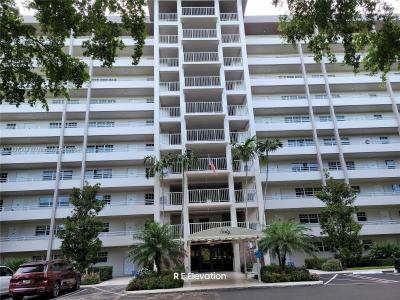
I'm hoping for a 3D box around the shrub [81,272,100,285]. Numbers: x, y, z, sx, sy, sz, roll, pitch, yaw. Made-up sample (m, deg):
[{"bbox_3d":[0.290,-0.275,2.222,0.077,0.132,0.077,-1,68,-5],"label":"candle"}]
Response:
[{"bbox_3d":[-8.063,9.350,22.135,1.550,0.850,1.300,-2,-17,-3],"label":"shrub"}]

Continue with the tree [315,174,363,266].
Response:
[{"bbox_3d":[11.847,5.936,25.736,3.900,7.700,3.700,-2,-17,-3],"label":"tree"}]

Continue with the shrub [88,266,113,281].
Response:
[{"bbox_3d":[-8.083,9.975,24.455,2.000,1.050,1.700,-2,-17,-3],"label":"shrub"}]

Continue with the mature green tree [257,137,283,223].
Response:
[{"bbox_3d":[5.753,4.117,23.357,2.400,10.300,2.300,-2,-17,-3],"label":"mature green tree"}]

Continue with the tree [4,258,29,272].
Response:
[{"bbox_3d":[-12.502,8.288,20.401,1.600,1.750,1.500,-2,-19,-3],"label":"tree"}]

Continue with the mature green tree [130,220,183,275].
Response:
[{"bbox_3d":[-2.787,6.636,19.552,3.600,4.000,3.500,-2,-17,-3],"label":"mature green tree"}]

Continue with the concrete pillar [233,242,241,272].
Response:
[{"bbox_3d":[2.800,8.187,23.029,0.550,2.250,0.550,-2,-19,-3],"label":"concrete pillar"}]

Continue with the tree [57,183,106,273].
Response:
[{"bbox_3d":[-9.550,6.527,24.194,3.900,7.600,3.700,-2,-17,-3],"label":"tree"}]

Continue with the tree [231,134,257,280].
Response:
[{"bbox_3d":[3.175,3.510,20.641,2.100,9.500,2.100,-2,-19,-3],"label":"tree"}]

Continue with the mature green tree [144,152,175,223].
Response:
[{"bbox_3d":[-2.666,4.249,20.123,2.100,8.300,2.100,-2,-19,-3],"label":"mature green tree"}]

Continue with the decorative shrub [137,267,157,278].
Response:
[{"bbox_3d":[-2.953,6.896,16.545,1.150,0.900,1.100,-2,-19,-3],"label":"decorative shrub"}]

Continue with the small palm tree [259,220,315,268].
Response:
[{"bbox_3d":[5.060,5.741,17.623,3.100,3.150,3.000,-2,-19,-3],"label":"small palm tree"}]

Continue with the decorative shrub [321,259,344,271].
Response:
[{"bbox_3d":[10.265,8.870,23.478,1.700,0.900,1.500,-2,-17,-3],"label":"decorative shrub"}]

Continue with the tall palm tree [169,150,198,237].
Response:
[{"bbox_3d":[-1.045,4.083,20.253,2.100,8.550,2.100,-2,-19,-3],"label":"tall palm tree"}]

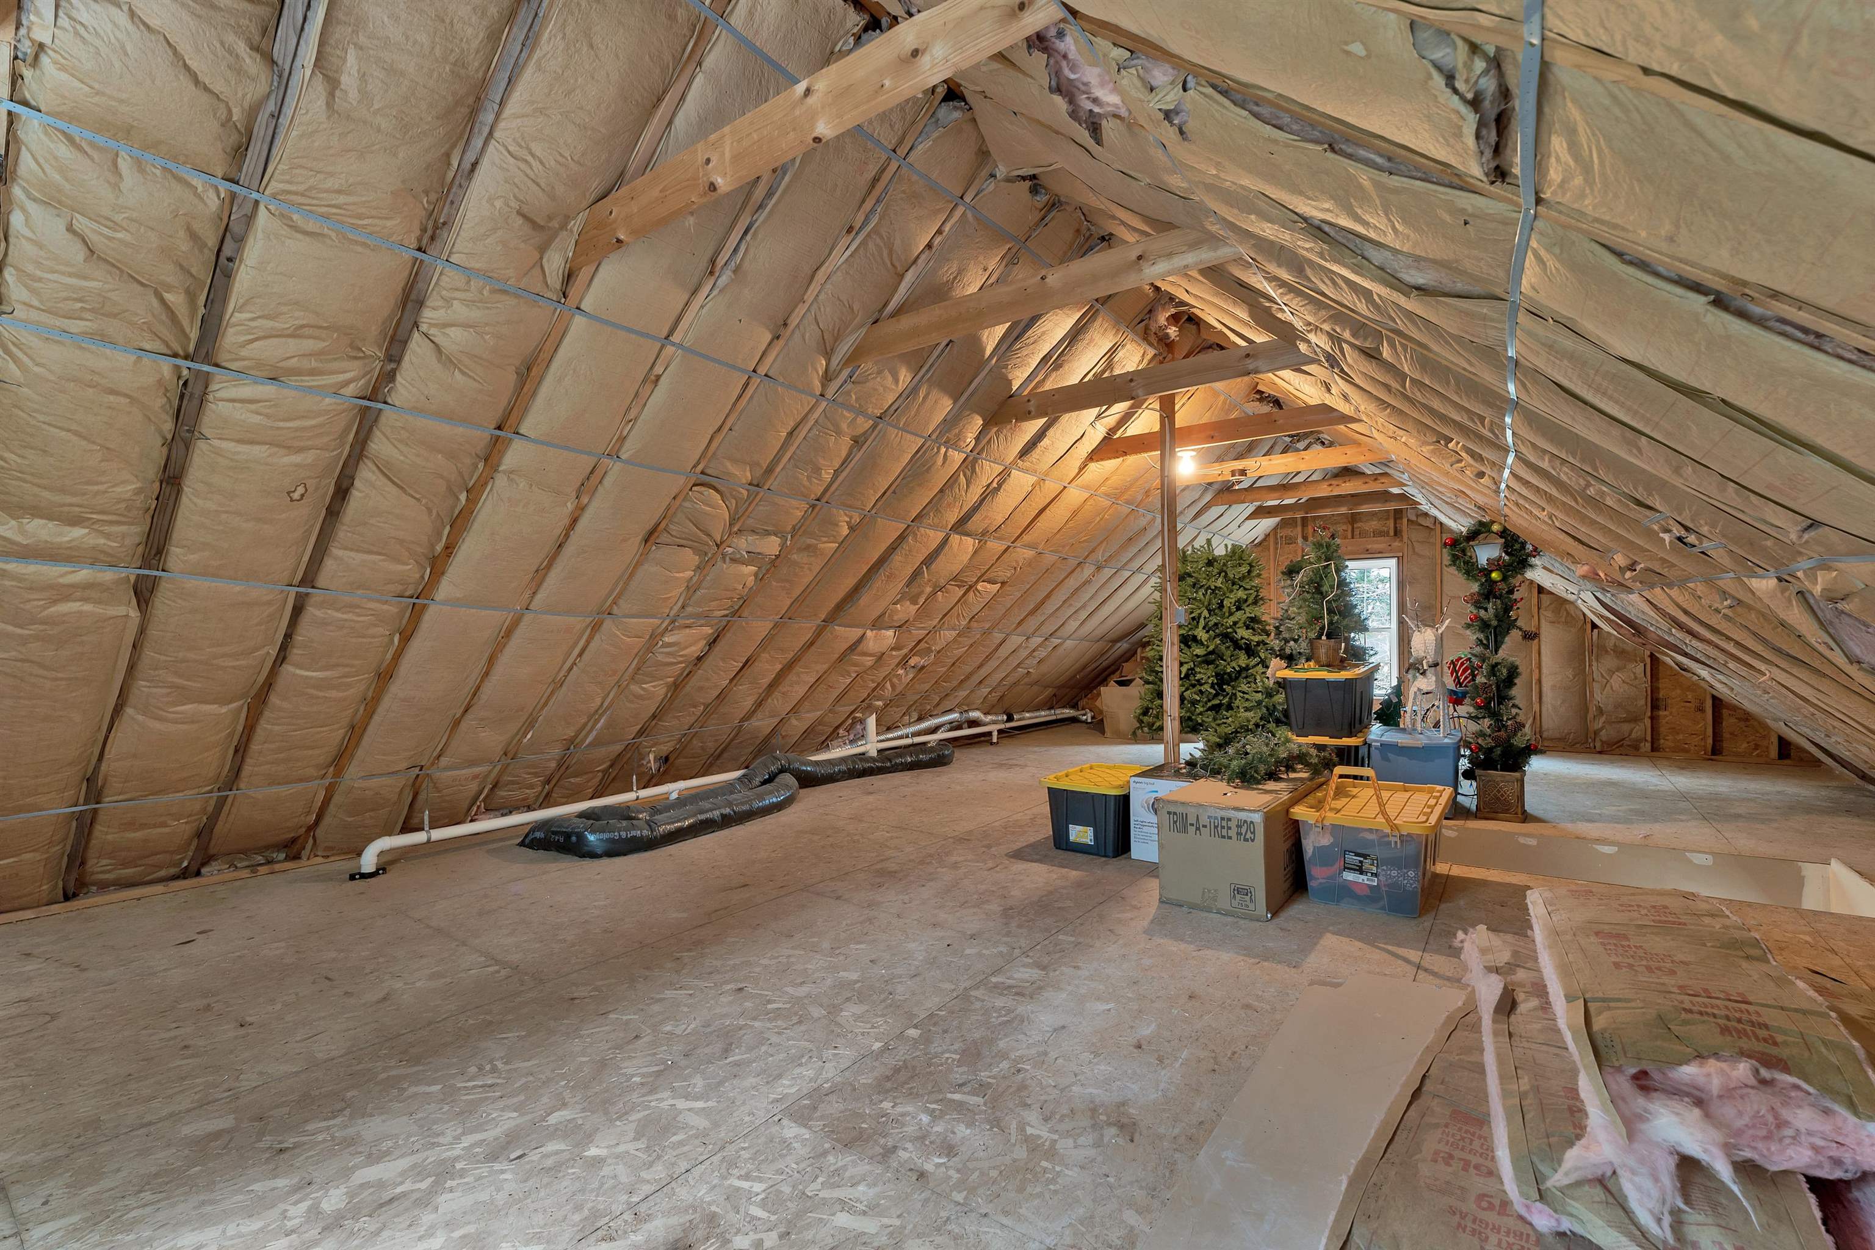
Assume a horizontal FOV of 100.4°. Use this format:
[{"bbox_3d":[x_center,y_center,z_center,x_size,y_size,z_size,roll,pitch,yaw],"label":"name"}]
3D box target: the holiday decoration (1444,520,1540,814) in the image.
[{"bbox_3d":[3.720,0.283,5.229,0.530,1.970,0.450,-1,-1,36],"label":"holiday decoration"}]

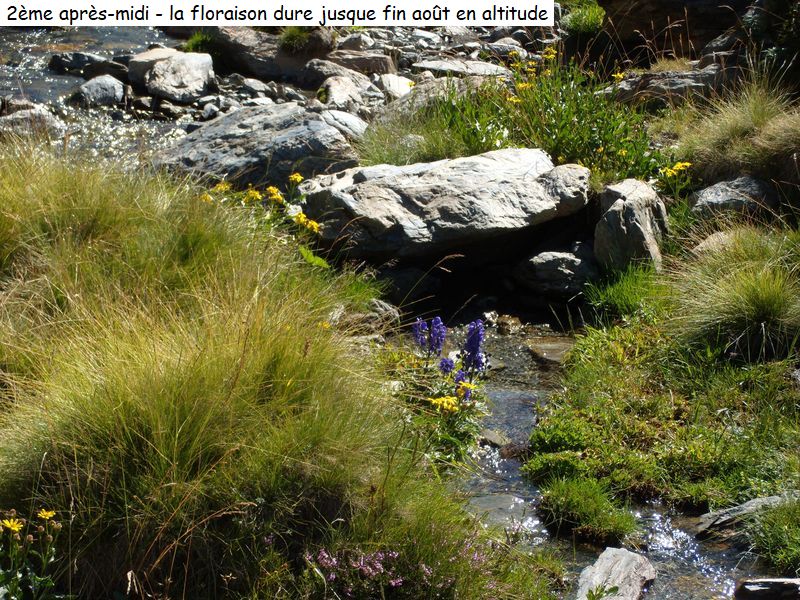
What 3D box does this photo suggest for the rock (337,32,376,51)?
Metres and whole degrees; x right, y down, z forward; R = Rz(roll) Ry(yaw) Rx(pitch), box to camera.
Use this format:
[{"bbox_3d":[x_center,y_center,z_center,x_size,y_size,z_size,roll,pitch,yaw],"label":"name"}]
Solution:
[{"bbox_3d":[-0.182,-1.081,9.200,0.150,0.075,0.110,0,14,0],"label":"rock"}]

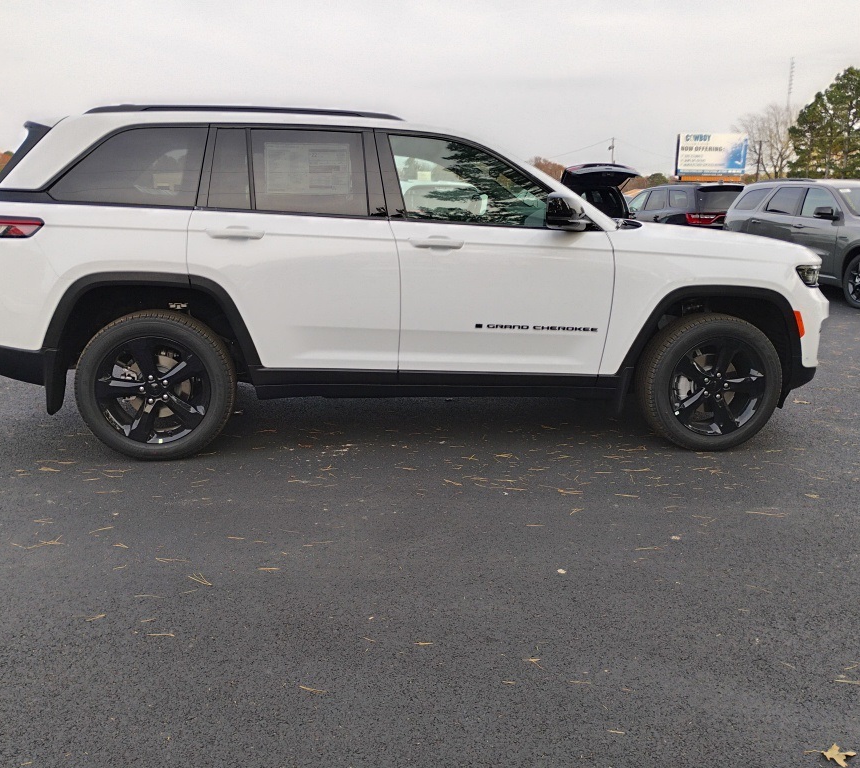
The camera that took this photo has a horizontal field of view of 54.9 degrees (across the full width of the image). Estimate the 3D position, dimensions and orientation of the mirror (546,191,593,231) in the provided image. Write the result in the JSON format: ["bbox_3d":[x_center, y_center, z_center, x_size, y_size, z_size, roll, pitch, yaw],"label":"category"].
[{"bbox_3d":[0.698,-0.875,4.202,0.170,0.195,0.240,0,12,-7],"label":"mirror"}]

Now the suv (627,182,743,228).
[{"bbox_3d":[5.683,-3.648,18.945,1.970,1.800,5.080,-1,12,-9],"label":"suv"}]

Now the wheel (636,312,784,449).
[{"bbox_3d":[1.551,-0.017,4.612,0.765,0.765,0.265,0,12,-7],"label":"wheel"}]

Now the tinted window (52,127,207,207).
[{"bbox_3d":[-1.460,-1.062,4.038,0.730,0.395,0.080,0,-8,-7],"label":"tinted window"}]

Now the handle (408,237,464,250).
[{"bbox_3d":[0.032,-0.707,4.157,0.280,0.060,0.065,0,12,-7],"label":"handle"}]

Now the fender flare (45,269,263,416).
[{"bbox_3d":[-1.365,-0.211,4.123,1.030,0.690,0.150,0,12,-7],"label":"fender flare"}]

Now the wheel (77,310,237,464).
[{"bbox_3d":[-1.389,-0.001,4.237,0.765,0.765,0.265,0,12,-7],"label":"wheel"}]

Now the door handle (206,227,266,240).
[{"bbox_3d":[-0.943,-0.731,4.026,0.285,0.060,0.065,0,12,-7],"label":"door handle"}]

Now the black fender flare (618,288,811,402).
[{"bbox_3d":[1.506,-0.228,4.495,1.020,0.620,0.150,0,12,-7],"label":"black fender flare"}]

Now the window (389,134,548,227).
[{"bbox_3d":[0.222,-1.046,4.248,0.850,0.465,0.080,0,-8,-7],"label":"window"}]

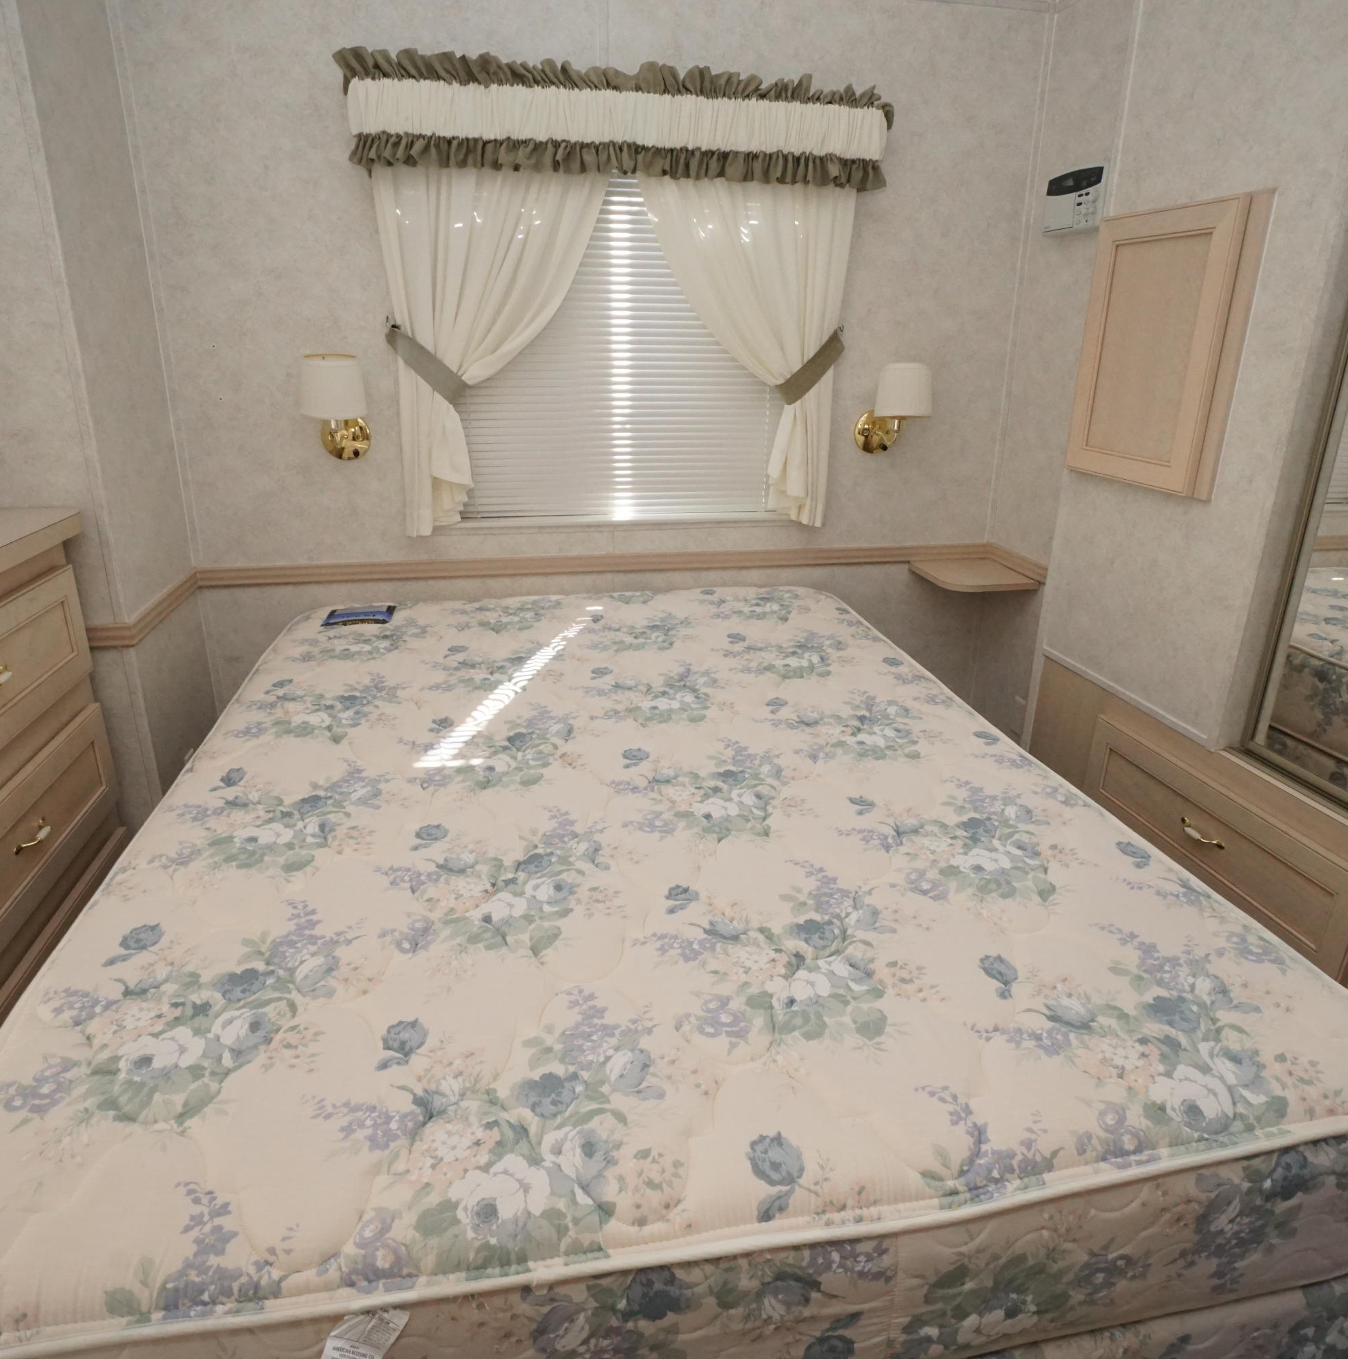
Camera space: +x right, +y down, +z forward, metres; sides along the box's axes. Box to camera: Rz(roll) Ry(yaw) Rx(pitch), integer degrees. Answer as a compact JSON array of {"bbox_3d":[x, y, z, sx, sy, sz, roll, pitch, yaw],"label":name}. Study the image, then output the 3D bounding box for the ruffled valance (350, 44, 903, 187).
[{"bbox_3d":[-0.123,-1.470,2.276,1.441,0.242,0.148,-3,20,-10],"label":"ruffled valance"}]

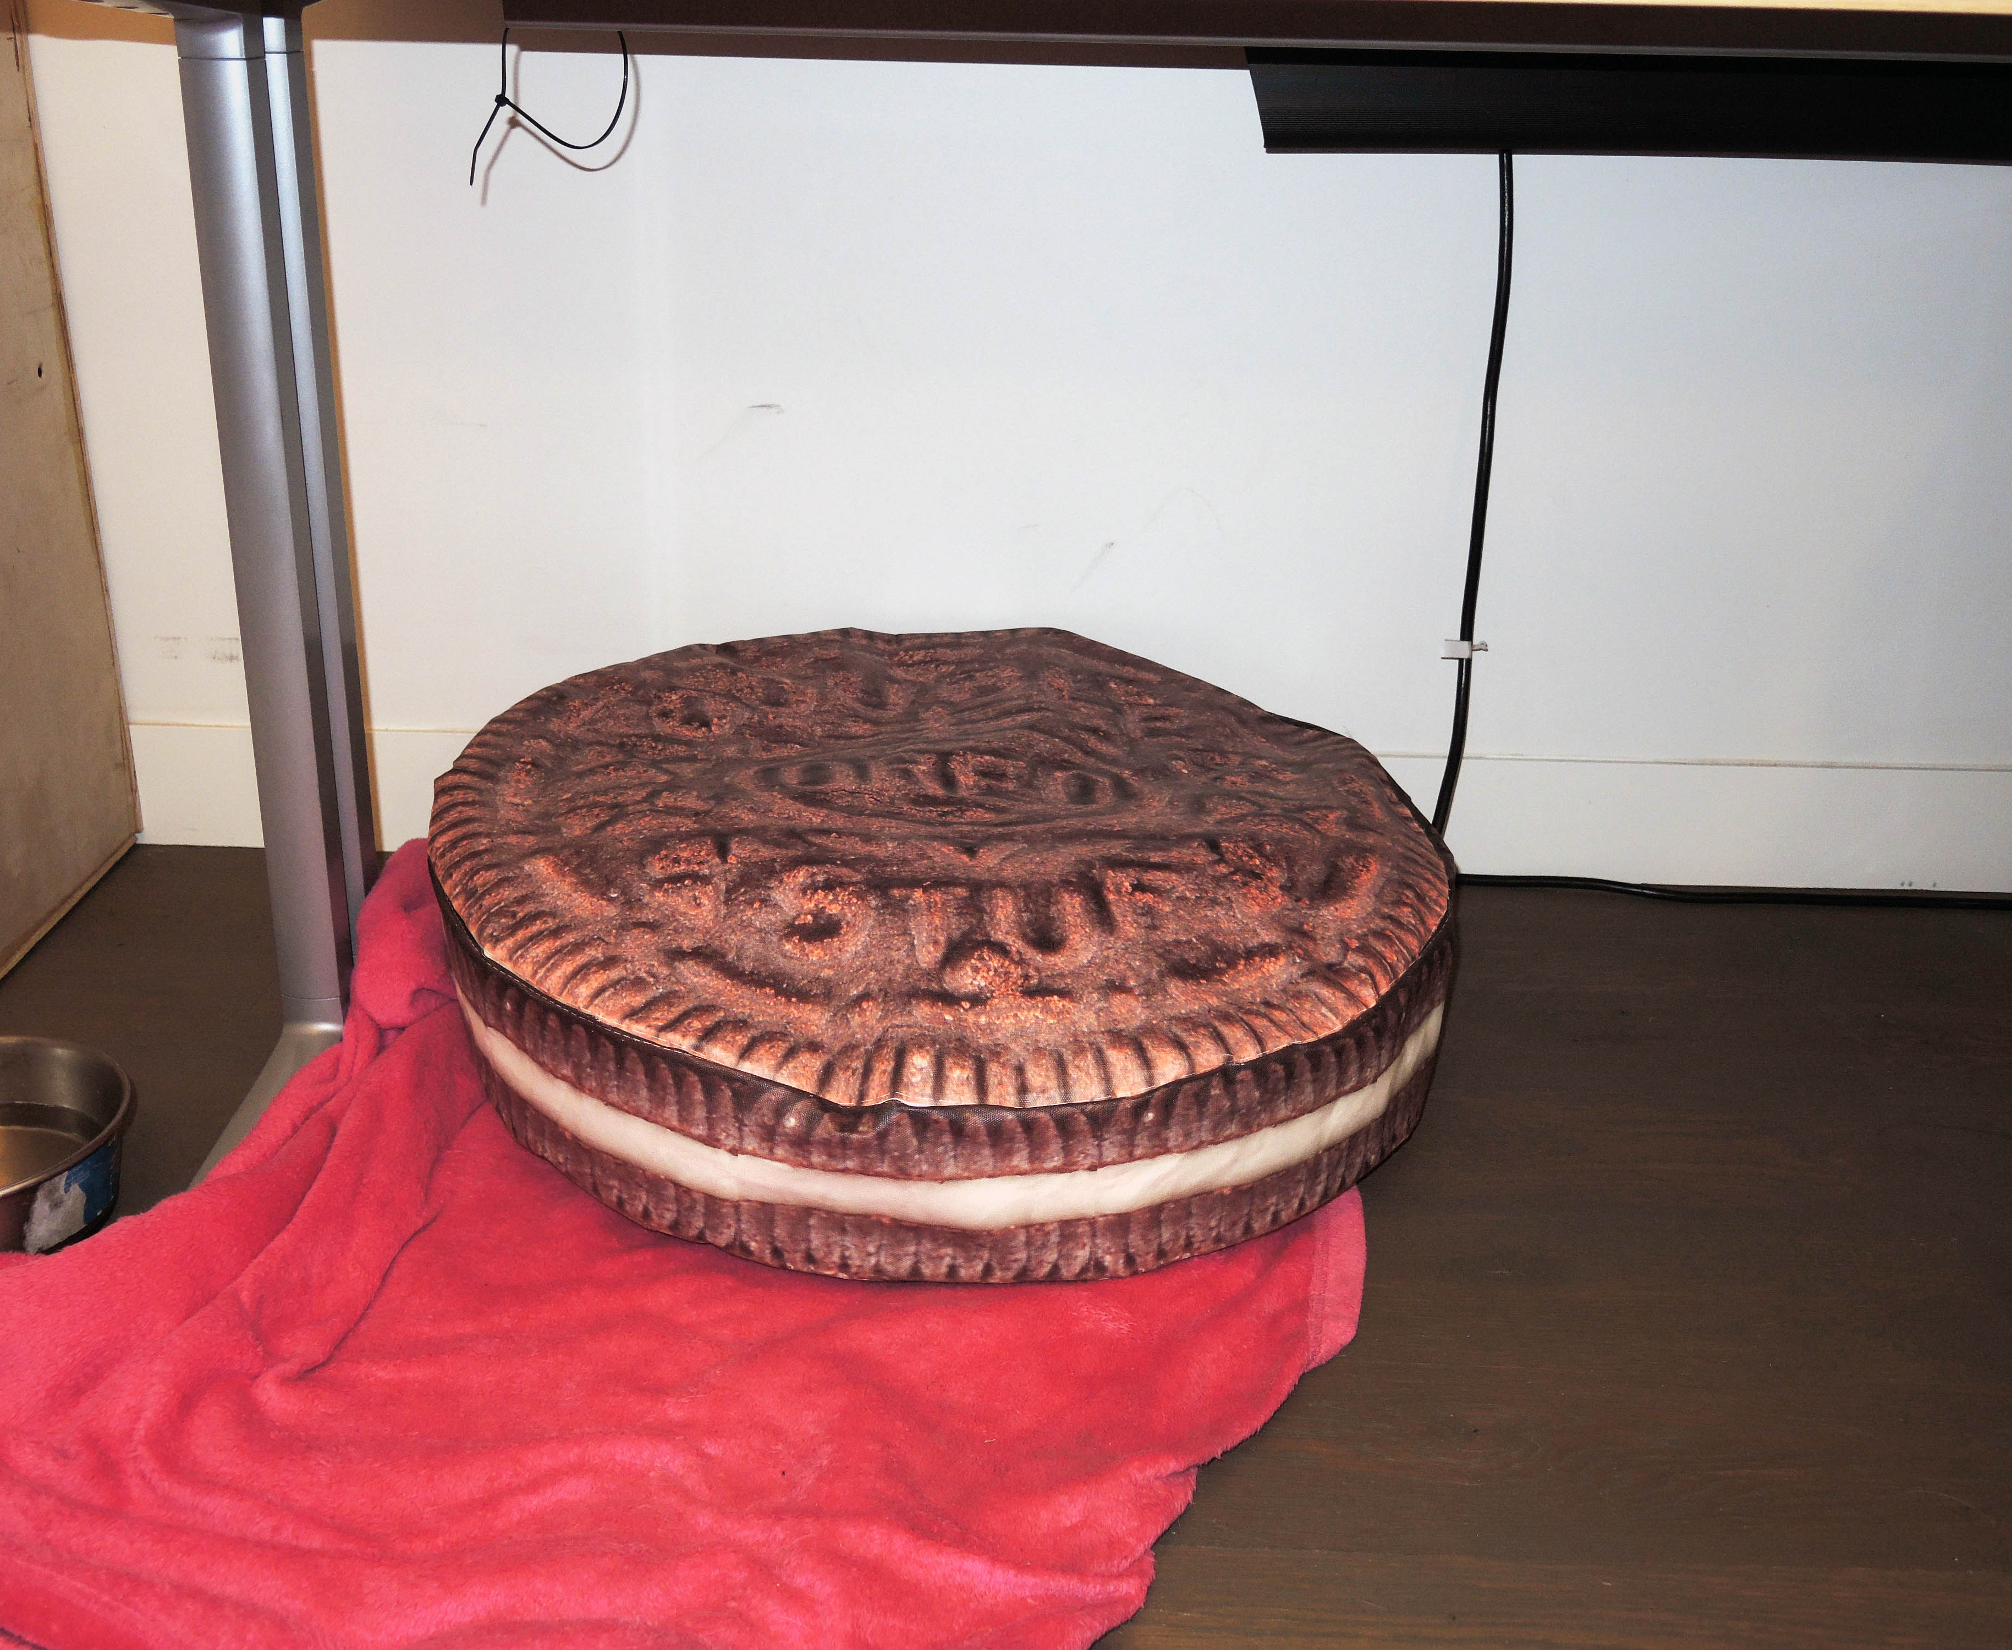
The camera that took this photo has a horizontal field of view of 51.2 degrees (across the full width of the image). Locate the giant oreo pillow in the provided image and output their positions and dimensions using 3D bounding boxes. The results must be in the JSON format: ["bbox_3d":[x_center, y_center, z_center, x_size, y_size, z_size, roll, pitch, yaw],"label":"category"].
[{"bbox_3d":[-0.040,0.044,1.374,0.648,0.122,0.645,4,26,-2],"label":"giant oreo pillow"}]

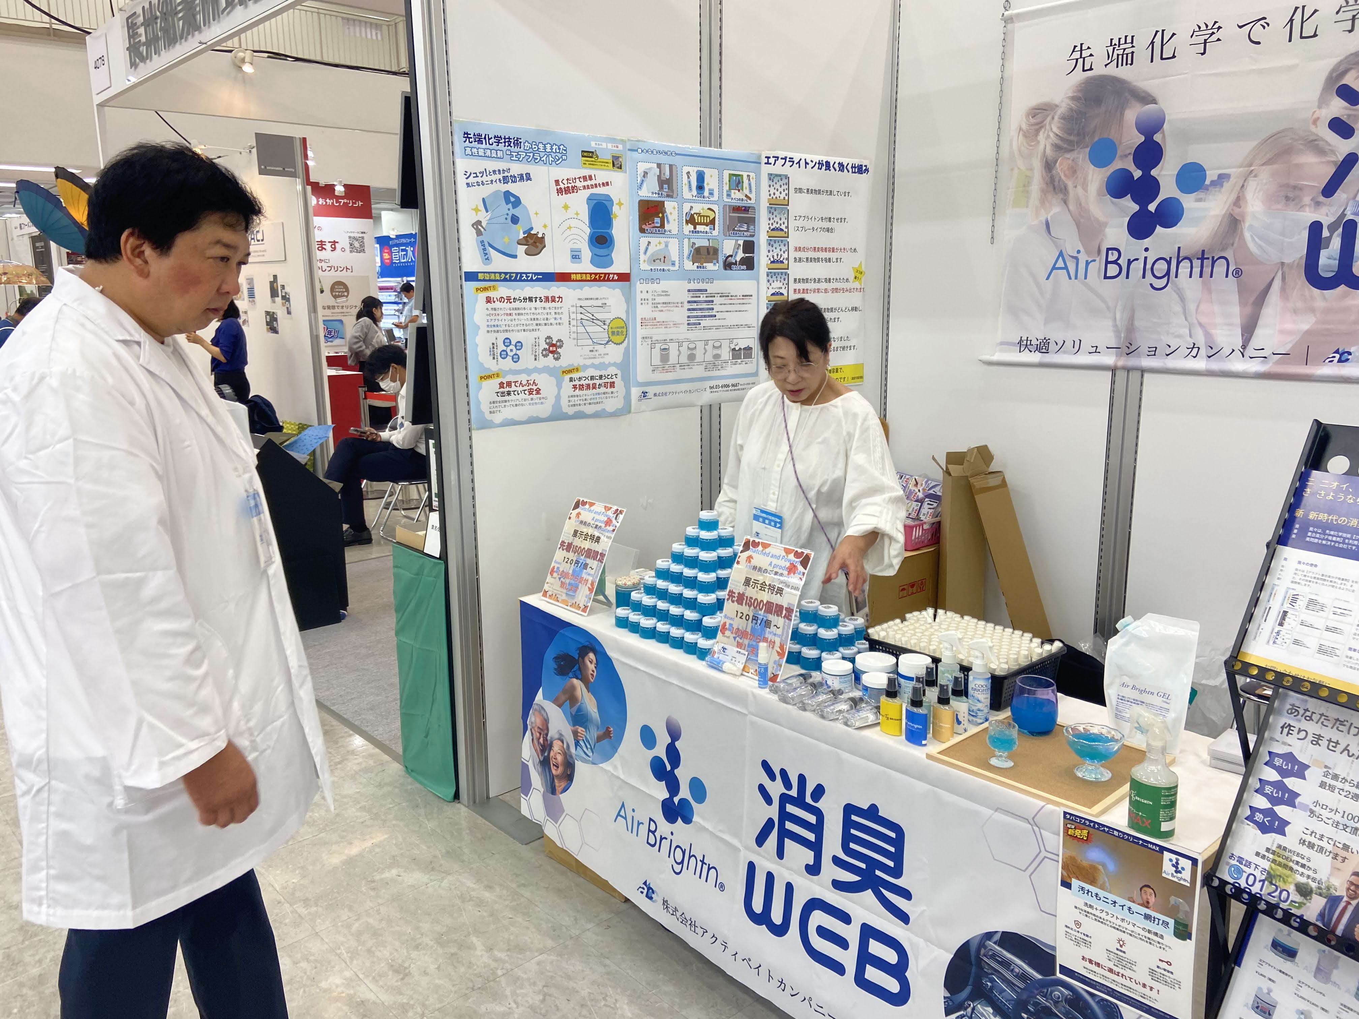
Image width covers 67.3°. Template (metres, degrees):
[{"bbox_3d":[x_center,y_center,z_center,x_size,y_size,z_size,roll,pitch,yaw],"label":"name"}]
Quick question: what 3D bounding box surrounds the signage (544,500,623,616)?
[{"bbox_3d":[-0.254,0.125,2.738,0.212,0.298,0.020,13,-9,47],"label":"signage"}]

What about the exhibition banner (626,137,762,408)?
[{"bbox_3d":[0.074,-0.772,3.434,0.600,0.848,0.012,-11,16,-41],"label":"exhibition banner"}]

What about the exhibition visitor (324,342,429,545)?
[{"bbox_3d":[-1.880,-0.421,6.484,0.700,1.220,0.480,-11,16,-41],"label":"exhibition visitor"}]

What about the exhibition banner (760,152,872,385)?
[{"bbox_3d":[0.520,-0.878,3.825,0.600,0.850,0.012,-11,16,-41],"label":"exhibition banner"}]

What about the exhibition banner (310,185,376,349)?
[{"bbox_3d":[-3.632,-2.523,10.852,0.870,1.800,0.030,-11,16,-41],"label":"exhibition banner"}]

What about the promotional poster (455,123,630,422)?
[{"bbox_3d":[-0.375,-0.683,3.035,0.596,0.843,0.012,-11,16,-41],"label":"promotional poster"}]

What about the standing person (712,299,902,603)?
[{"bbox_3d":[0.339,0.196,2.793,0.500,1.510,0.430,6,14,29],"label":"standing person"}]

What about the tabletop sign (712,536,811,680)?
[{"bbox_3d":[0.186,0.219,2.256,0.020,0.298,0.212,19,-4,-43],"label":"tabletop sign"}]

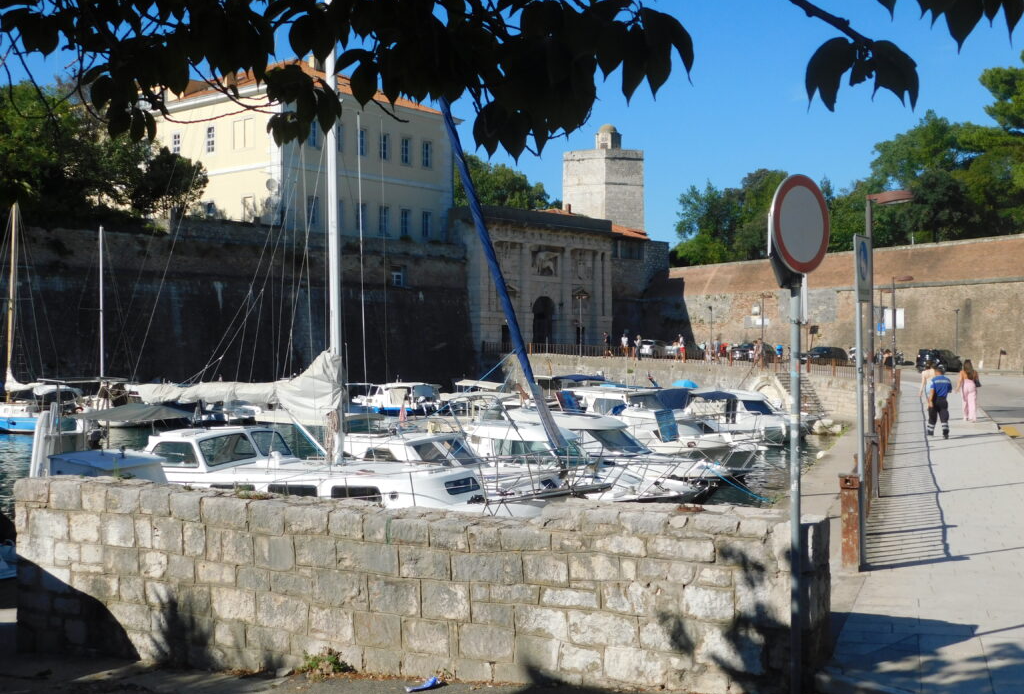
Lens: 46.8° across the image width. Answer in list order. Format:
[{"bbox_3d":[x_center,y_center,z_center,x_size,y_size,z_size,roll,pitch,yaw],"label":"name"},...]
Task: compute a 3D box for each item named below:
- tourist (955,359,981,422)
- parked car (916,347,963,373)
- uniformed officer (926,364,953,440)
[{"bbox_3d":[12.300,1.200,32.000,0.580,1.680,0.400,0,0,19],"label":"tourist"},{"bbox_3d":[29.659,0.991,82.000,1.850,1.650,4.350,0,1,41],"label":"parked car"},{"bbox_3d":[10.313,1.327,28.500,0.580,1.770,0.450,0,1,17],"label":"uniformed officer"}]

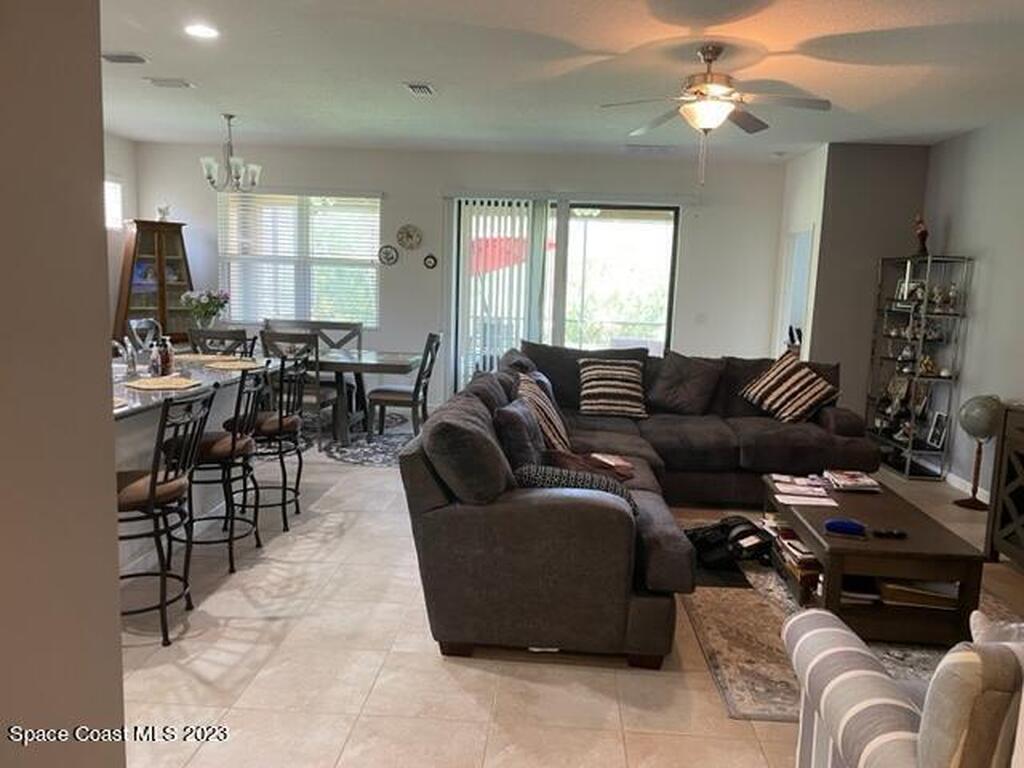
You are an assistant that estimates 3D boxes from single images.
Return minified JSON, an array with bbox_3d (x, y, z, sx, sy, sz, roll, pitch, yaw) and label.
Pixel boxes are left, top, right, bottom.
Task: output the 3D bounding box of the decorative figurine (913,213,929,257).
[{"bbox_3d":[3.371,-1.219,6.341,0.110,0.330,0.120,2,8,3],"label":"decorative figurine"}]

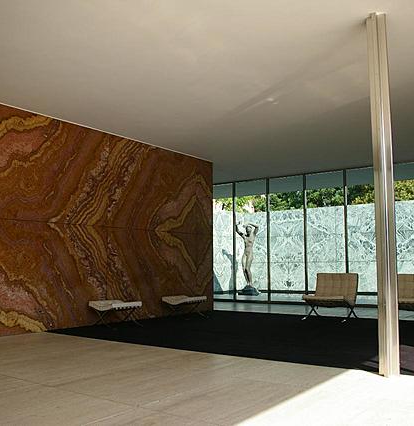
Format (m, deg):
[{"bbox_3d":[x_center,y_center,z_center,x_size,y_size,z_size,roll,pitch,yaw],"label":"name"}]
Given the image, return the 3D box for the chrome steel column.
[{"bbox_3d":[1.510,-0.203,4.115,0.162,3.100,0.162,-4,-7,37],"label":"chrome steel column"}]

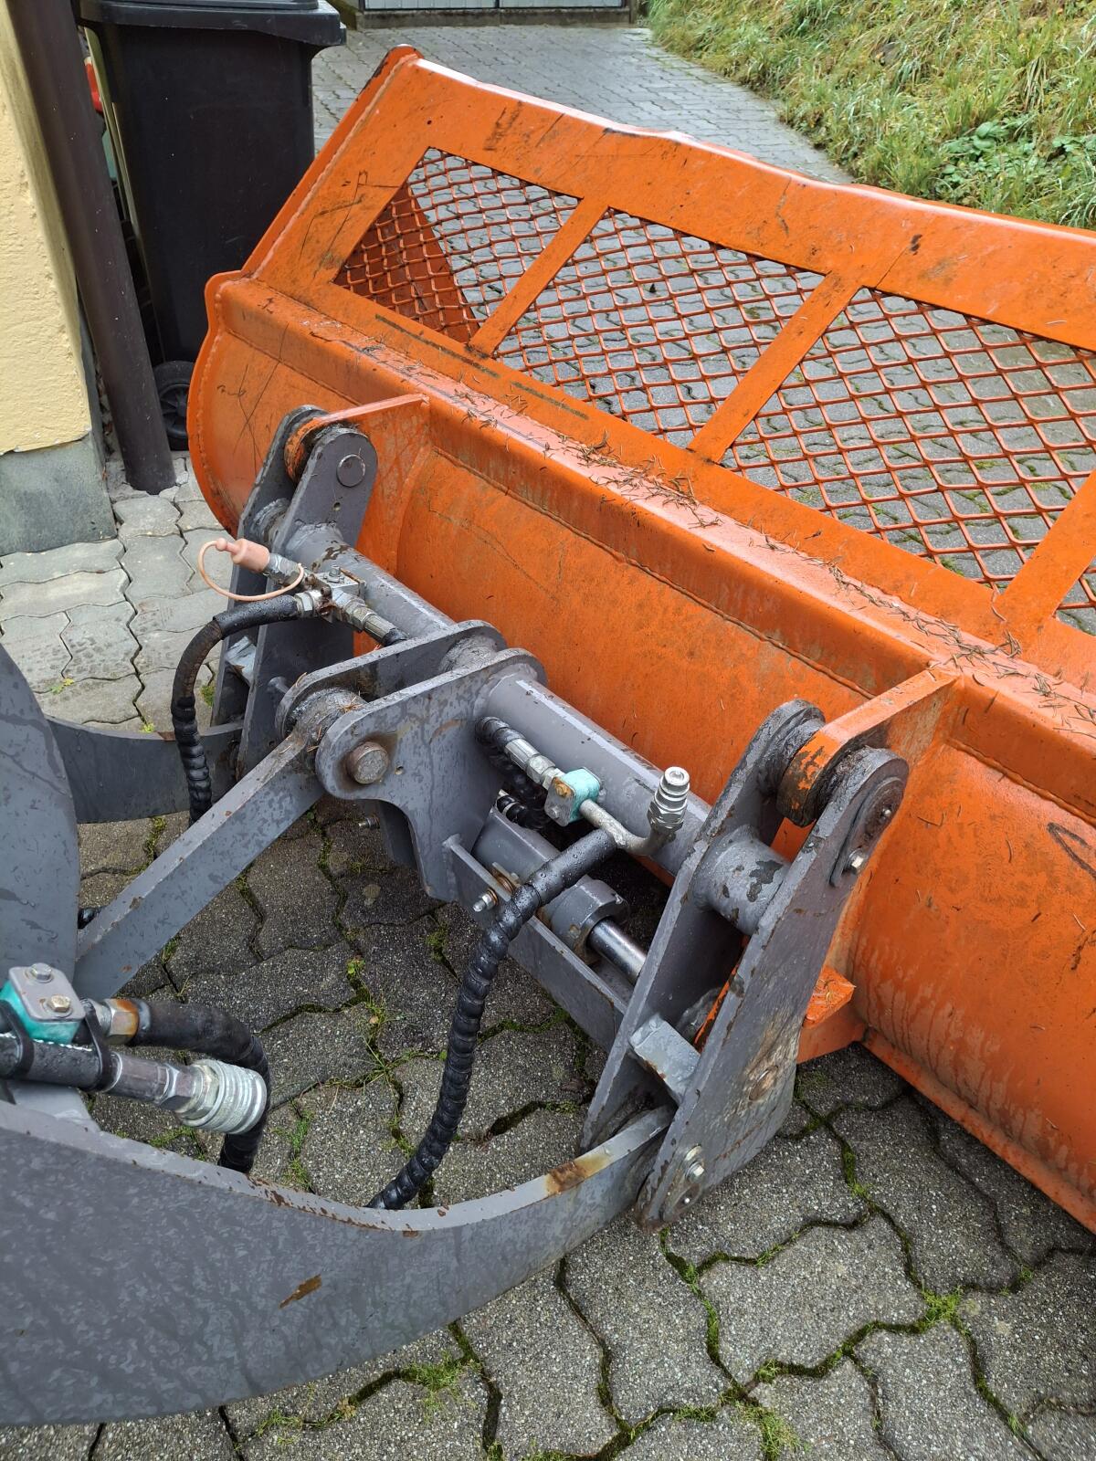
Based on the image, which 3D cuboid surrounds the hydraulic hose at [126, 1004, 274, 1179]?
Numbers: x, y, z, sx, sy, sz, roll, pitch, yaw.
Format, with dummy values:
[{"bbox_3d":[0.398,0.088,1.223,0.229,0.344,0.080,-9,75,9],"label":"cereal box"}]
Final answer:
[{"bbox_3d":[-0.218,0.242,0.699,0.090,0.220,0.060,-5,39,-8],"label":"hydraulic hose"}]

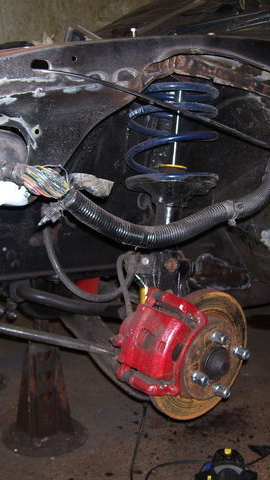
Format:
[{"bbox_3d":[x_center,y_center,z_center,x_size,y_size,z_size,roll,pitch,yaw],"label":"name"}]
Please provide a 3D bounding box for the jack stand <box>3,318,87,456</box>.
[{"bbox_3d":[-0.218,0.327,1.650,0.208,0.315,0.208,-6,13,-31],"label":"jack stand"}]

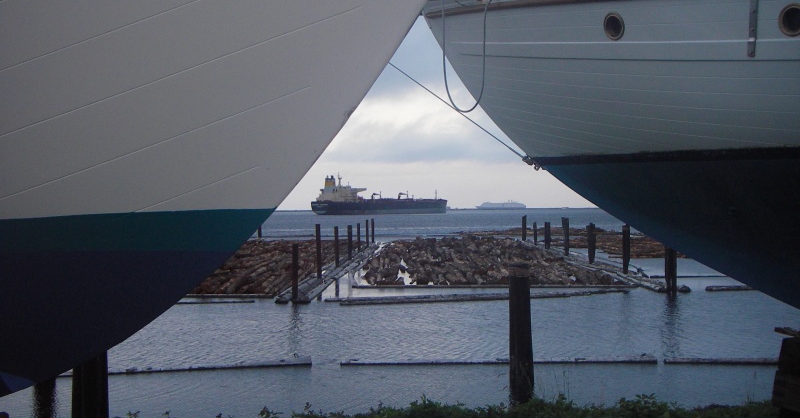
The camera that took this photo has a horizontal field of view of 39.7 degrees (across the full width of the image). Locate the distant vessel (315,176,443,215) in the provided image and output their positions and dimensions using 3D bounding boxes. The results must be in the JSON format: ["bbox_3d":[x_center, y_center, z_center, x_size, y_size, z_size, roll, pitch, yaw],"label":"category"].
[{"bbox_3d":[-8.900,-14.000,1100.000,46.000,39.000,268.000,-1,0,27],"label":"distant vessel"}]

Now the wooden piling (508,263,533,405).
[{"bbox_3d":[1.780,1.900,16.500,0.350,2.200,0.350,-1,0,0],"label":"wooden piling"}]

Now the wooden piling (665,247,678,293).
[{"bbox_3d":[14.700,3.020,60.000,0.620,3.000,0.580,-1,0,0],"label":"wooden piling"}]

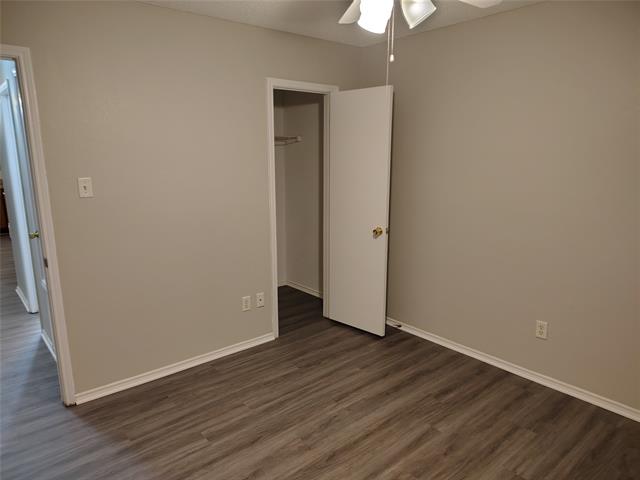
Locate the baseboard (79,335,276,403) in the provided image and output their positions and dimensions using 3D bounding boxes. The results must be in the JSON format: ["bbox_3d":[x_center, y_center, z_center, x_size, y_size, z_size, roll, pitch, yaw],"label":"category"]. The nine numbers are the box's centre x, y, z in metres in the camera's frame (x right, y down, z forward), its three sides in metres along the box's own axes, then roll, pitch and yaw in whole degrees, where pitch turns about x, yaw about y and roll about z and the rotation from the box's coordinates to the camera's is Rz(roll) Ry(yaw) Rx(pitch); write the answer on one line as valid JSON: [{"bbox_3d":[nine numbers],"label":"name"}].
[{"bbox_3d":[-0.962,0.905,3.257,1.510,0.064,0.014,-10,15,-40],"label":"baseboard"}]

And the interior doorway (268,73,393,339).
[{"bbox_3d":[0.045,-0.196,3.580,0.748,2.090,0.720,-10,15,-40],"label":"interior doorway"}]

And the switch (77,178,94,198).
[{"bbox_3d":[-1.389,-0.312,2.633,0.071,0.115,0.013,-10,15,-40],"label":"switch"}]

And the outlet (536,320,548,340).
[{"bbox_3d":[1.491,0.607,2.984,0.009,0.115,0.070,-10,15,-40],"label":"outlet"}]

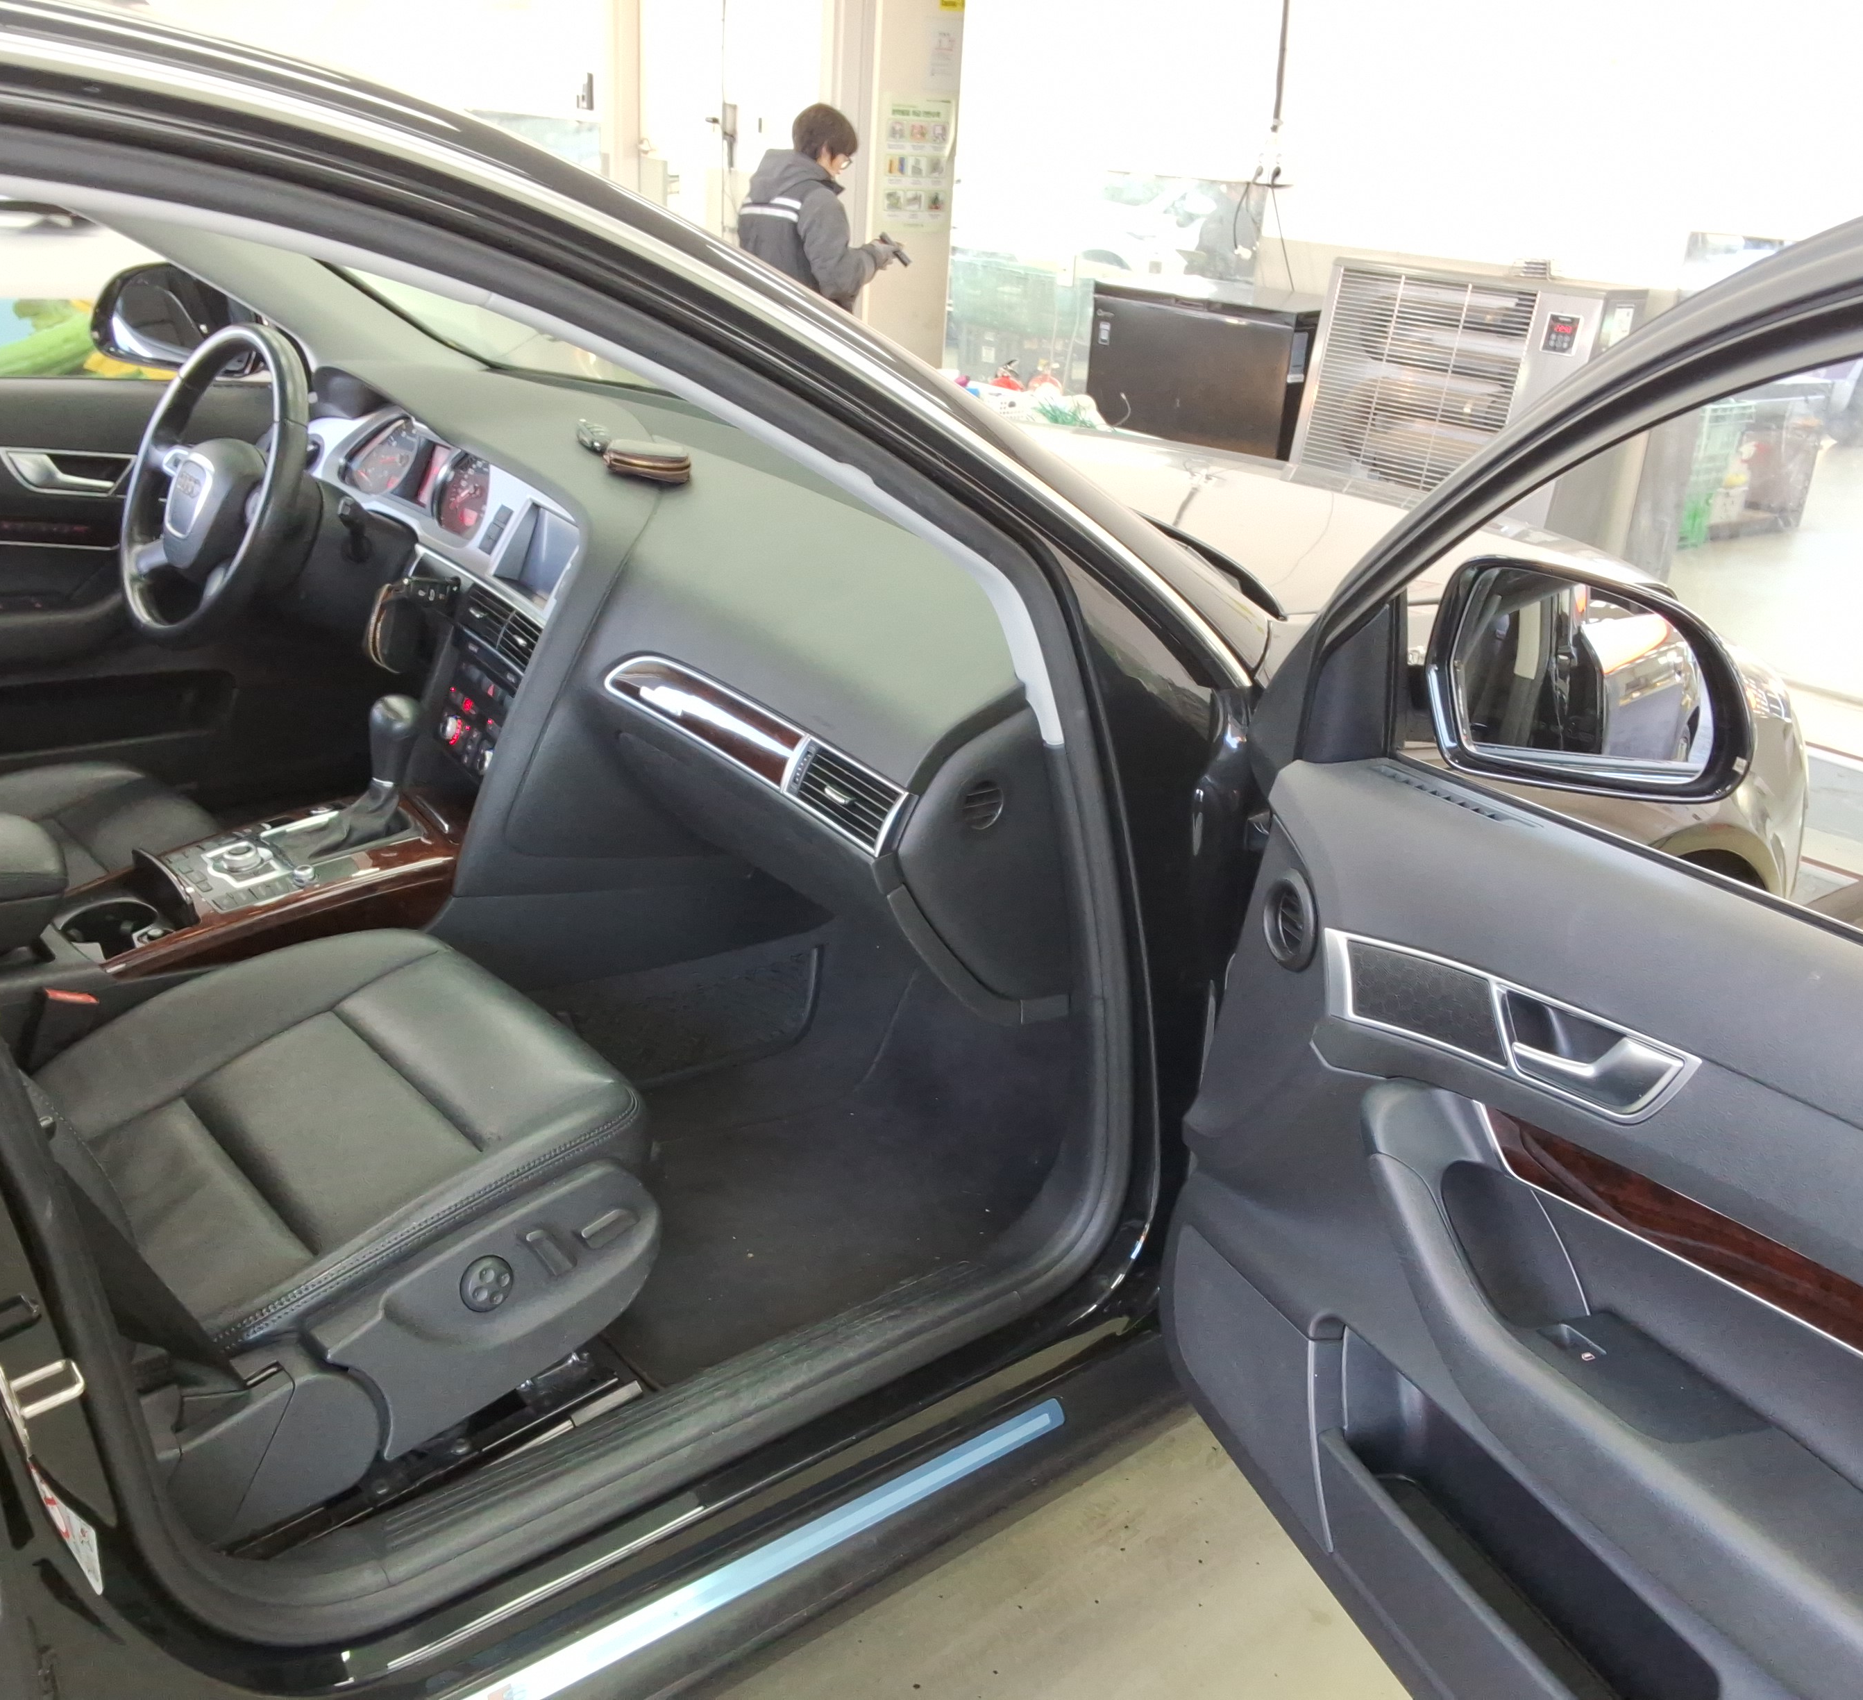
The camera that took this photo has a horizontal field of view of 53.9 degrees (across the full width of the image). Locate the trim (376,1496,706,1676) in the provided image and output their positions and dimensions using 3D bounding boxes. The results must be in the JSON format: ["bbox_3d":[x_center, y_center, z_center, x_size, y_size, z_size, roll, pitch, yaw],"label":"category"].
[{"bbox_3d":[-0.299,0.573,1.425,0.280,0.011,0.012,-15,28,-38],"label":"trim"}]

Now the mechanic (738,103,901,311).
[{"bbox_3d":[-0.436,-1.761,6.444,0.520,1.600,0.520,-7,24,-25],"label":"mechanic"}]

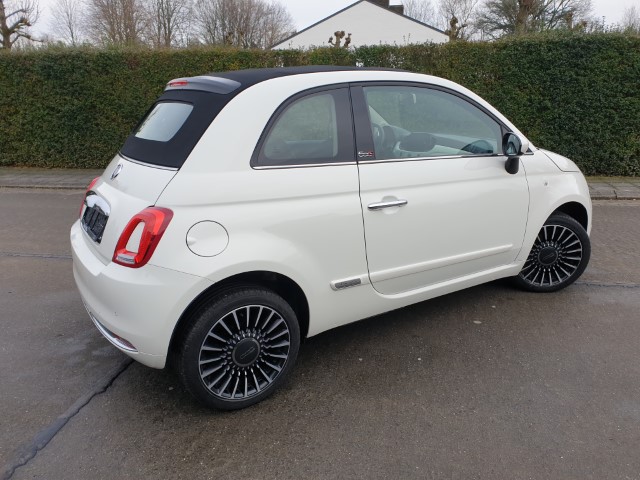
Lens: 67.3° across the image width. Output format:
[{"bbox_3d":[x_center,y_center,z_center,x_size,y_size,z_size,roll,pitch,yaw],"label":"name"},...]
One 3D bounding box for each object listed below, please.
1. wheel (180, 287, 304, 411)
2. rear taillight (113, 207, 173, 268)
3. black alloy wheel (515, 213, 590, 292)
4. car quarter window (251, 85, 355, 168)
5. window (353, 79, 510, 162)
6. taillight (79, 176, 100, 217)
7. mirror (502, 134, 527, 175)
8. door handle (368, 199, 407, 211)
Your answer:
[{"bbox_3d":[-0.356,0.466,2.131,0.580,0.580,0.200,-11,19,-31],"label":"wheel"},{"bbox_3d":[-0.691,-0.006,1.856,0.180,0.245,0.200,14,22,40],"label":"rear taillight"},{"bbox_3d":[1.545,0.087,3.315,0.580,0.580,0.200,0,16,4],"label":"black alloy wheel"},{"bbox_3d":[-0.067,-0.511,2.110,0.545,0.376,0.060,-9,0,-27],"label":"car quarter window"},{"bbox_3d":[0.603,-0.625,2.507,1.140,0.370,0.120,-11,19,-31],"label":"window"},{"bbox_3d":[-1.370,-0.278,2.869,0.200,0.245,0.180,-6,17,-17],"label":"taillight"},{"bbox_3d":[1.088,-0.470,2.649,0.140,0.220,0.200,-11,19,-31],"label":"mirror"},{"bbox_3d":[0.324,-0.163,2.247,0.245,0.036,0.050,-11,19,-31],"label":"door handle"}]

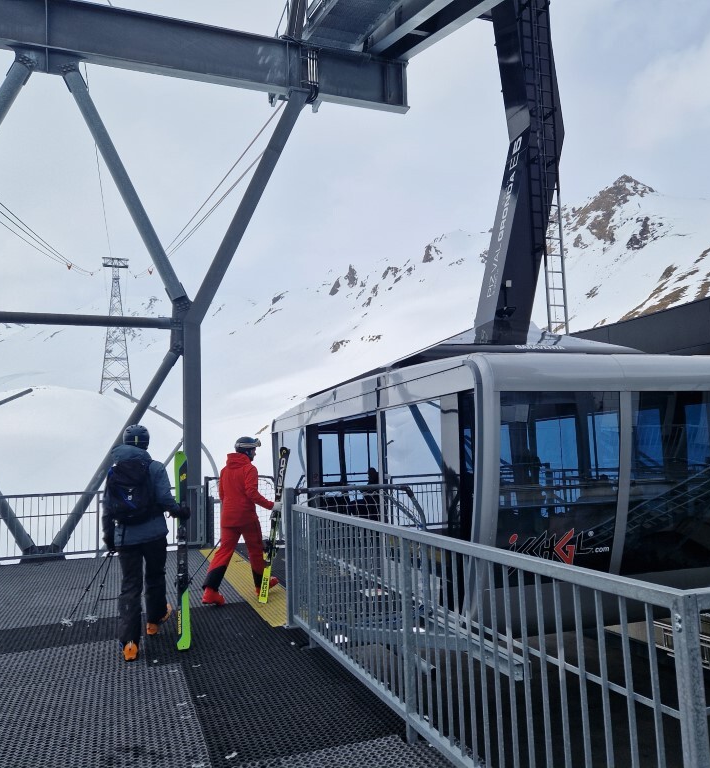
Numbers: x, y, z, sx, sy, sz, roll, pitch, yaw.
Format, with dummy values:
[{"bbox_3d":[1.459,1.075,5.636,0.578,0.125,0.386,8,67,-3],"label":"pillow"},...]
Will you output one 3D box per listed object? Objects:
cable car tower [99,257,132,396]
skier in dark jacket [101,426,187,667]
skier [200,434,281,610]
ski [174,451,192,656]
[{"bbox_3d":[-122.942,-29.064,350.000,15.300,70.500,14.000,0,-6,-19],"label":"cable car tower"},{"bbox_3d":[-1.797,1.311,5.835,0.660,1.850,0.720,-2,-6,-3],"label":"skier in dark jacket"},{"bbox_3d":[-1.323,1.517,7.778,0.830,1.820,0.570,1,-7,-28],"label":"skier"},{"bbox_3d":[-1.425,1.387,5.636,0.110,1.640,0.120,-1,-6,-8],"label":"ski"}]

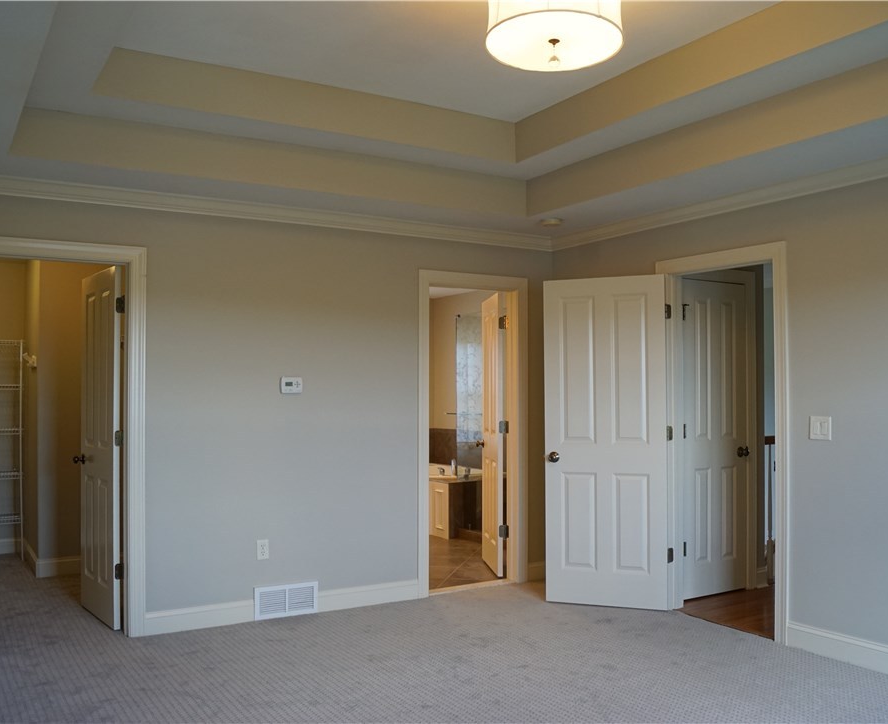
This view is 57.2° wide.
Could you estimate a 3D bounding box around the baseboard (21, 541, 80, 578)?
[{"bbox_3d":[-3.029,1.503,6.311,0.340,0.120,0.950,1,-2,-33],"label":"baseboard"}]

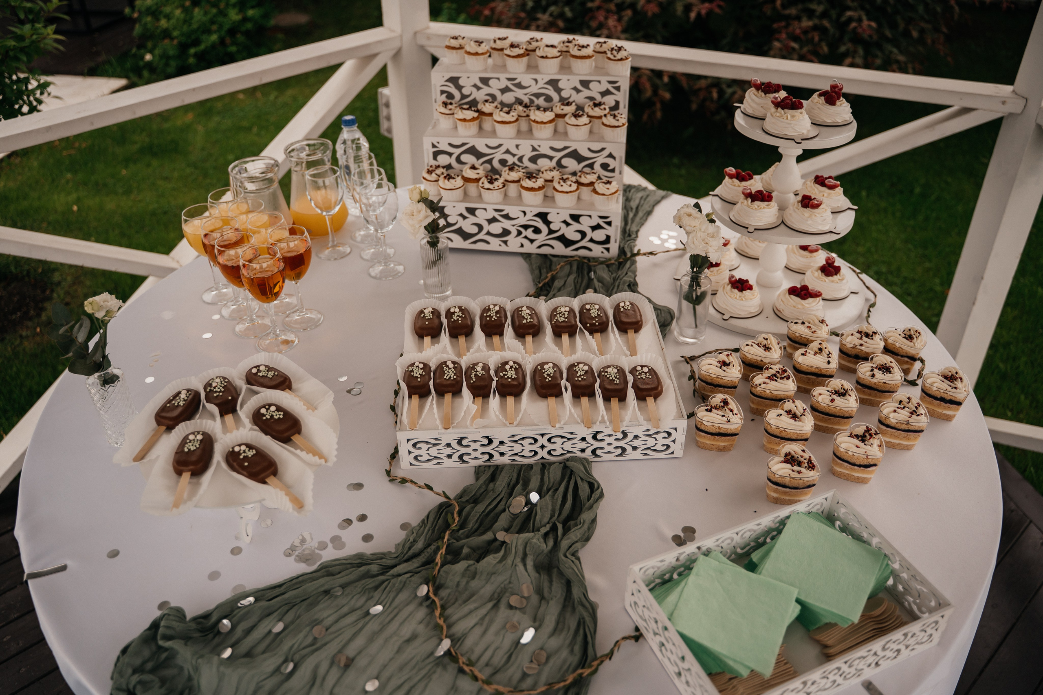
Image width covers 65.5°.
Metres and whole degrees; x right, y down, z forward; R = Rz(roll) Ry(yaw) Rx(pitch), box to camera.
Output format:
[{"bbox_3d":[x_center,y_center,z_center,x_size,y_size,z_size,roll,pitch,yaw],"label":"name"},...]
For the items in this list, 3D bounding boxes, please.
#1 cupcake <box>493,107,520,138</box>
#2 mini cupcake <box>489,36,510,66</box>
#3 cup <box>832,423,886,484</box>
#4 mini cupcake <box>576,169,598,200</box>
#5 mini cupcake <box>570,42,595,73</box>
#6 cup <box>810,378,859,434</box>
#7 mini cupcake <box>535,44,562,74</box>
[{"bbox_3d":[-0.030,-0.469,1.685,0.055,0.054,0.055,-1,36,0],"label":"cupcake"},{"bbox_3d":[-0.047,-0.649,1.771,0.049,0.058,0.049,0,35,0],"label":"mini cupcake"},{"bbox_3d":[0.512,0.167,1.222,0.077,0.063,0.072,-23,41,-27],"label":"cup"},{"bbox_3d":[0.131,-0.330,1.639,0.051,0.051,0.051,4,36,8],"label":"mini cupcake"},{"bbox_3d":[0.127,-0.607,1.695,0.054,0.055,0.054,5,36,8],"label":"mini cupcake"},{"bbox_3d":[0.474,0.095,1.219,0.073,0.060,0.069,-24,42,-28],"label":"cup"},{"bbox_3d":[0.057,-0.594,1.662,0.052,0.054,0.052,4,36,7],"label":"mini cupcake"}]

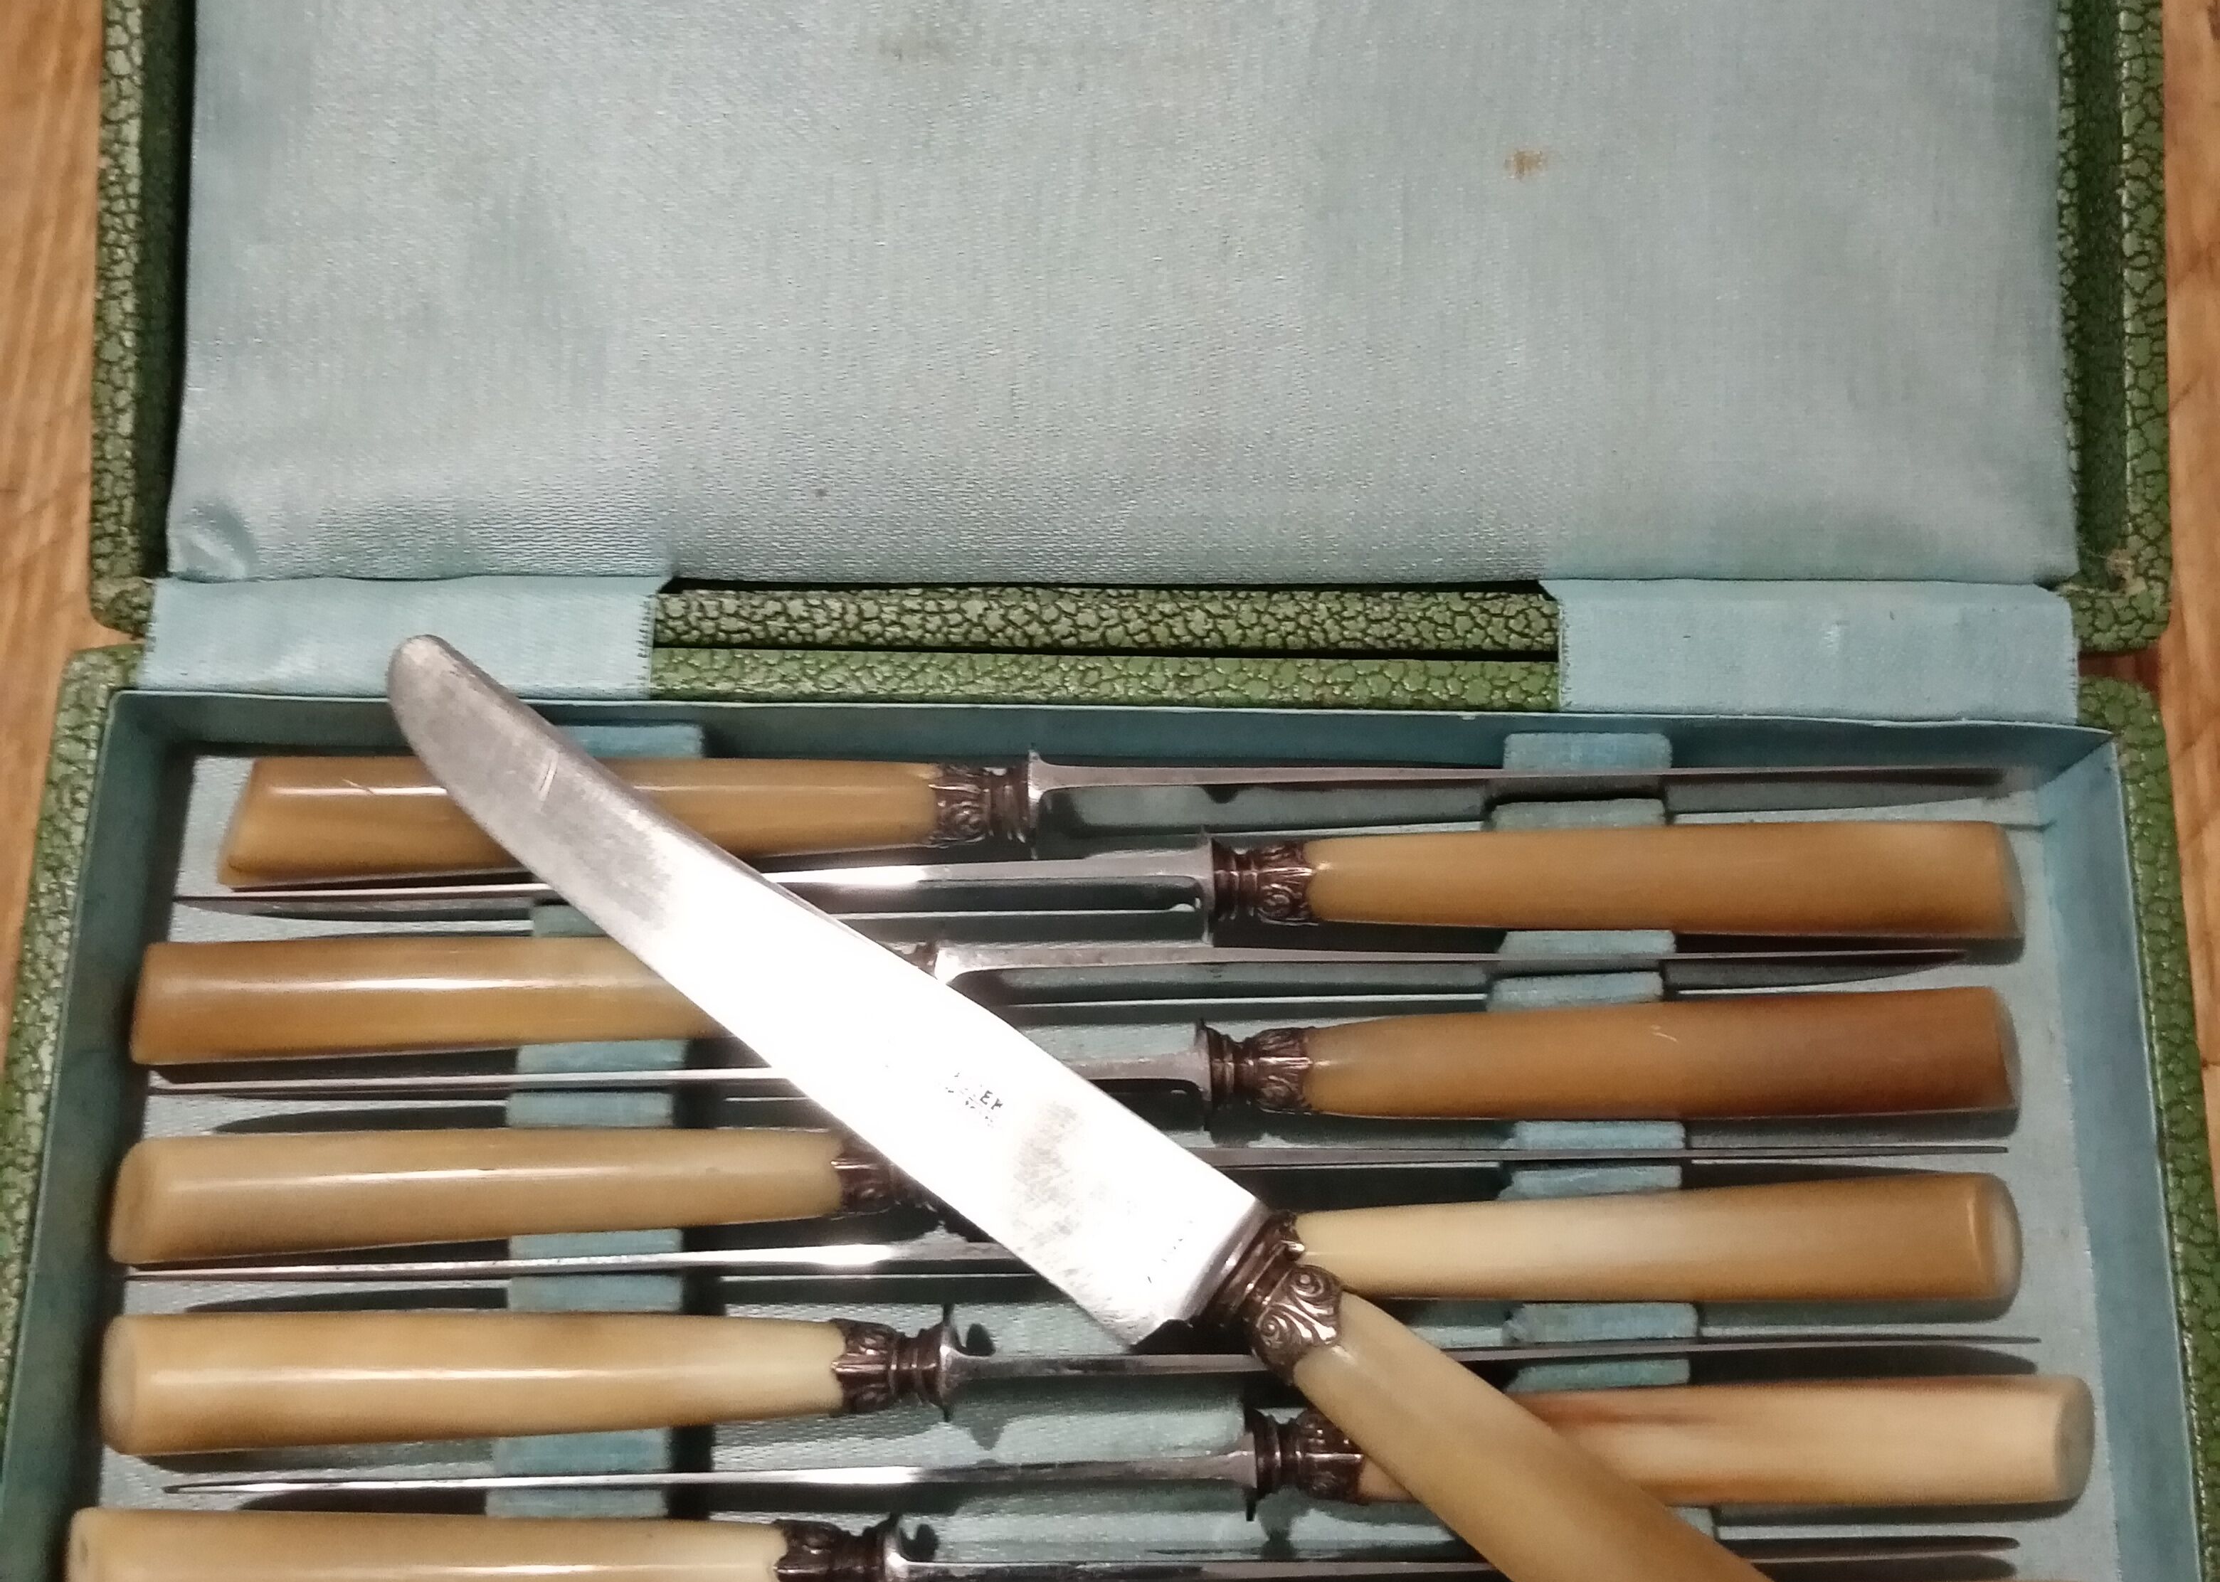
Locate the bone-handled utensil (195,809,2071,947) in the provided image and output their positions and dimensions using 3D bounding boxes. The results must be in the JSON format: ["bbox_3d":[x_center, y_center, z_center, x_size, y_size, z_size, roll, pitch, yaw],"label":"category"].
[{"bbox_3d":[0.000,0.013,0.279,0.226,0.022,0.014,-1,74,0],"label":"bone-handled utensil"}]

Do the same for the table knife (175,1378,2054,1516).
[{"bbox_3d":[0.003,0.079,0.260,0.223,0.022,0.014,-1,74,0],"label":"table knife"}]

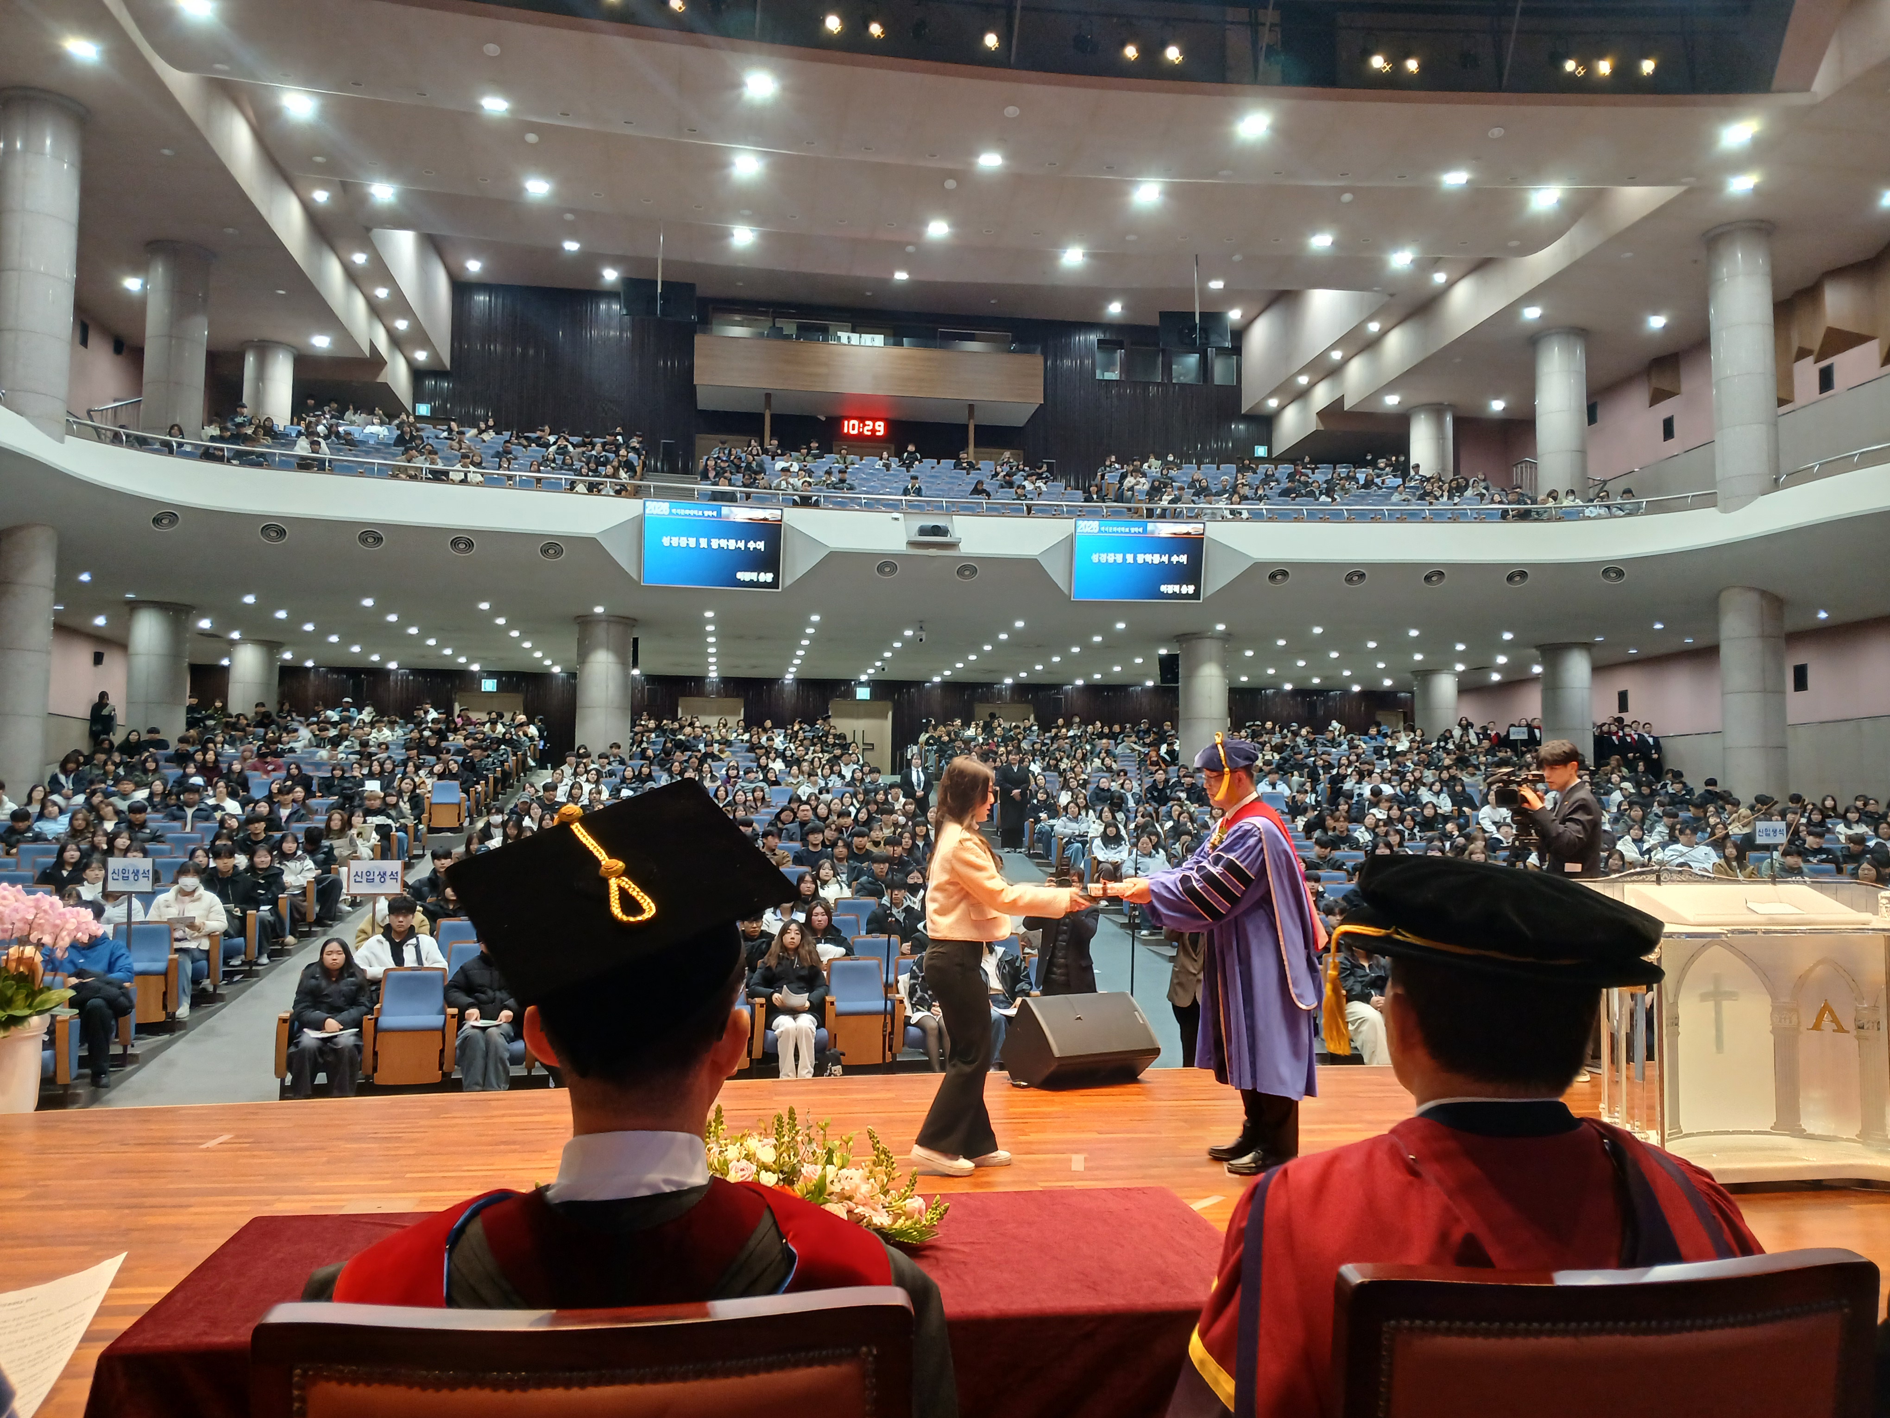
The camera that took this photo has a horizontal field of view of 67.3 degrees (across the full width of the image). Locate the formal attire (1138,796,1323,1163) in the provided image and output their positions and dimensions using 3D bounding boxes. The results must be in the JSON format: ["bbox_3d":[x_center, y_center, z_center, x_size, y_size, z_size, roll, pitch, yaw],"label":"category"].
[{"bbox_3d":[1.181,1.094,5.838,0.710,1.430,0.580,1,-4,-10],"label":"formal attire"}]

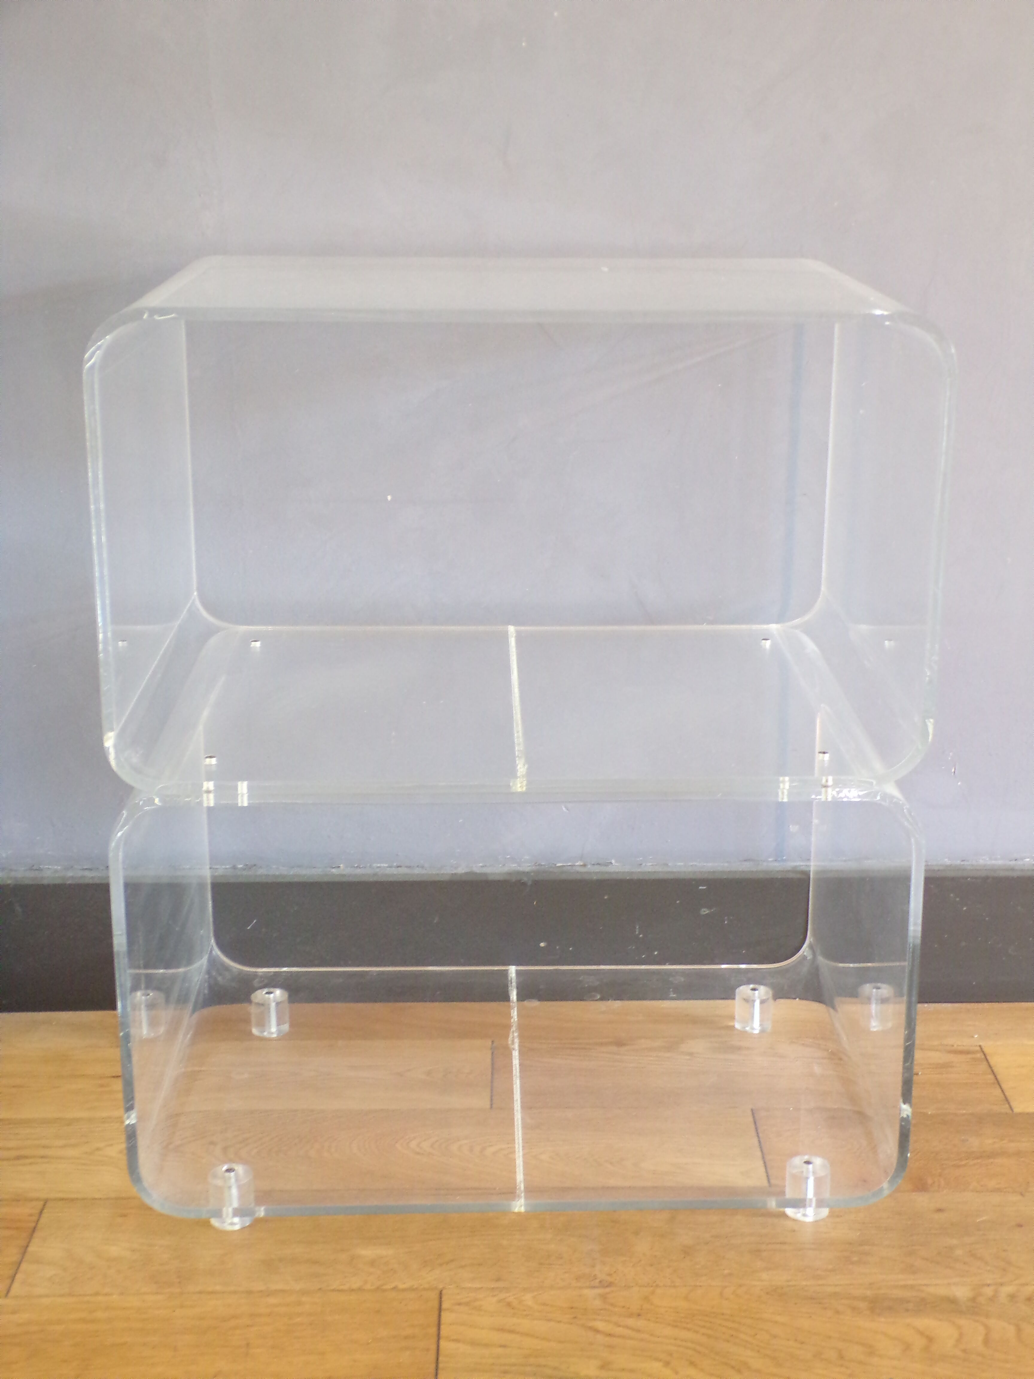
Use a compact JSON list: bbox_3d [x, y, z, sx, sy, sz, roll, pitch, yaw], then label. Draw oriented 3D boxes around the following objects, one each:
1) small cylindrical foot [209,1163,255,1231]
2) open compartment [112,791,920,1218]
[{"bbox_3d":[-0.230,0.410,1.569,0.035,0.036,0.035,0,17,-1],"label":"small cylindrical foot"},{"bbox_3d":[-0.002,0.178,1.670,0.600,0.348,0.424,0,17,-1],"label":"open compartment"}]

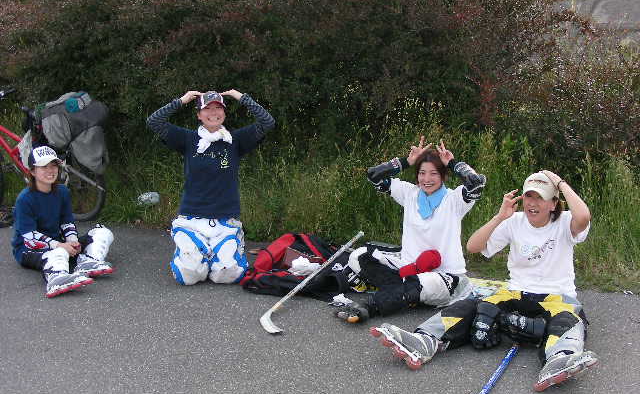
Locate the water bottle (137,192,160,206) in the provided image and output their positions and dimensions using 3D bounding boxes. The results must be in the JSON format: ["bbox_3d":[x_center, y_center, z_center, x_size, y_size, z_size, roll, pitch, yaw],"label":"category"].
[{"bbox_3d":[-1.376,0.012,7.121,0.220,0.090,0.090,-2,10,-26],"label":"water bottle"}]

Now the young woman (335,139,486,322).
[{"bbox_3d":[0.466,0.149,4.711,0.695,0.910,0.685,5,12,25],"label":"young woman"}]

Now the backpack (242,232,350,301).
[{"bbox_3d":[-0.100,0.397,5.159,0.580,0.260,0.380,5,12,27],"label":"backpack"}]

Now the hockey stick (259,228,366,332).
[{"bbox_3d":[0.054,0.445,4.998,0.221,0.070,1.421,2,19,27],"label":"hockey stick"}]

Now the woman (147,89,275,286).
[{"bbox_3d":[-0.642,-0.095,5.393,0.738,1.140,0.599,-1,11,-4],"label":"woman"}]

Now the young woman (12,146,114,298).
[{"bbox_3d":[-1.558,0.084,5.392,0.512,0.790,0.941,-7,13,-34],"label":"young woman"}]

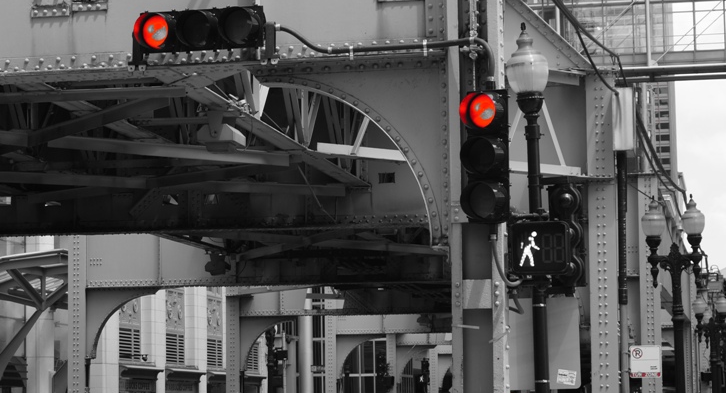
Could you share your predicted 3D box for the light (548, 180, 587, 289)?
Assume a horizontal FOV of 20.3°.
[{"bbox_3d":[2.022,0.384,20.000,0.370,1.070,0.400,-2,-7,10],"label":"light"}]

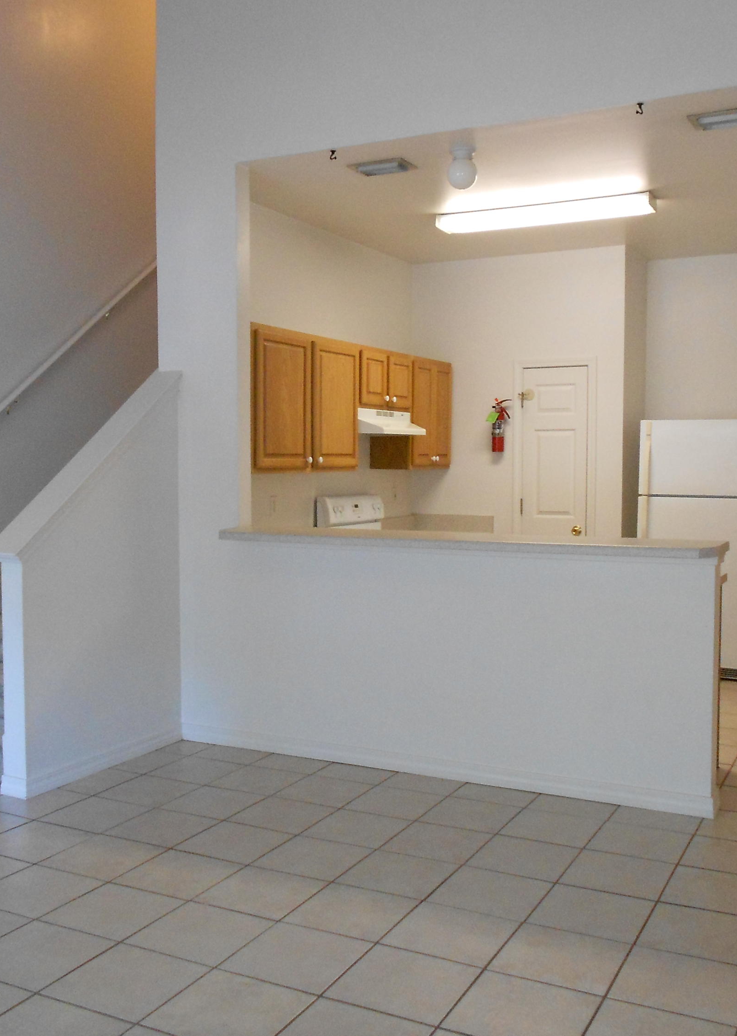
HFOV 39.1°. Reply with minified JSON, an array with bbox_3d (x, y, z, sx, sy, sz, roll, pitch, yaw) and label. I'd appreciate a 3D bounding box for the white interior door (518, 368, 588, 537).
[{"bbox_3d":[1.280,-0.025,7.143,0.453,2.027,0.052,1,3,27],"label":"white interior door"}]

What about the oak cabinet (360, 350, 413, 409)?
[{"bbox_3d":[-0.017,-0.850,6.473,0.322,0.369,0.747,1,3,27],"label":"oak cabinet"}]

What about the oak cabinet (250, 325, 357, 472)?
[{"bbox_3d":[-0.442,-0.619,5.654,0.322,0.736,1.119,1,3,27],"label":"oak cabinet"}]

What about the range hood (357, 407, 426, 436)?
[{"bbox_3d":[0.038,-0.590,6.459,0.443,0.154,0.747,1,3,27],"label":"range hood"}]

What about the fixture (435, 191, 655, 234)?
[{"bbox_3d":[0.986,-1.712,5.838,1.210,0.079,0.210,1,3,27],"label":"fixture"}]

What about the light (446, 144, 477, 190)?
[{"bbox_3d":[0.423,-1.574,4.679,0.141,0.188,0.141,0,3,0],"label":"light"}]

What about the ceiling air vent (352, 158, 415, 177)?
[{"bbox_3d":[0.074,-1.658,4.931,0.295,0.022,0.200,1,4,27],"label":"ceiling air vent"}]

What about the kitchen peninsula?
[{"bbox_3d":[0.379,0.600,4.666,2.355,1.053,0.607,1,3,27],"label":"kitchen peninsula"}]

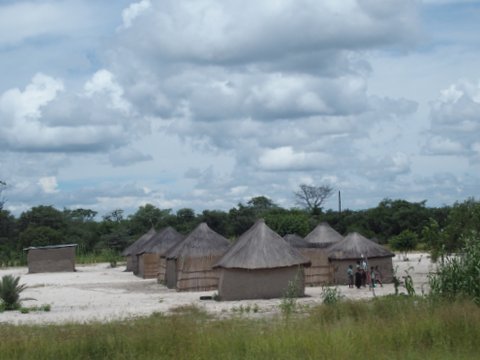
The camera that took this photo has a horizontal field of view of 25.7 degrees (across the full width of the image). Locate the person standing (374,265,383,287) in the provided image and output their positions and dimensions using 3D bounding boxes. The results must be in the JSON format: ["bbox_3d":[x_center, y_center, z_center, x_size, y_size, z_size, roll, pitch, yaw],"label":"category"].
[{"bbox_3d":[7.864,5.524,60.031,0.420,1.220,0.330,-2,-3,7],"label":"person standing"}]

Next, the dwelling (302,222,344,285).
[{"bbox_3d":[5.376,4.659,67.601,3.700,3.900,3.700,-2,-3,4],"label":"dwelling"}]

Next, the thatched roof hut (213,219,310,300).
[{"bbox_3d":[1.166,4.086,55.606,4.950,4.100,4.950,-2,-3,1],"label":"thatched roof hut"}]

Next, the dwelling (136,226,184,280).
[{"bbox_3d":[-5.826,5.883,86.107,5.300,4.150,5.300,-2,-3,-4],"label":"dwelling"}]

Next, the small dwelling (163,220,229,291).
[{"bbox_3d":[-2.295,4.750,66.106,5.100,4.100,5.100,-2,-3,-2],"label":"small dwelling"}]

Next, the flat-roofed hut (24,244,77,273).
[{"bbox_3d":[-19.264,8.190,108.071,5.200,2.750,3.800,-1,-3,-10],"label":"flat-roofed hut"}]

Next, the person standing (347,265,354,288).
[{"bbox_3d":[6.269,5.549,60.033,0.420,1.280,0.330,-2,-3,6],"label":"person standing"}]

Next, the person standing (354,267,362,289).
[{"bbox_3d":[6.777,5.397,60.040,0.500,1.550,0.380,-2,-3,6],"label":"person standing"}]

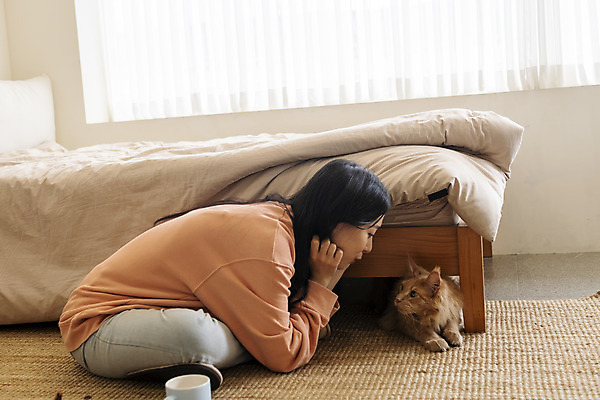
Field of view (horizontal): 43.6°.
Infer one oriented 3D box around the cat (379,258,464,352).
[{"bbox_3d":[0.289,0.220,1.927,0.210,0.210,0.390,-5,6,-16],"label":"cat"}]

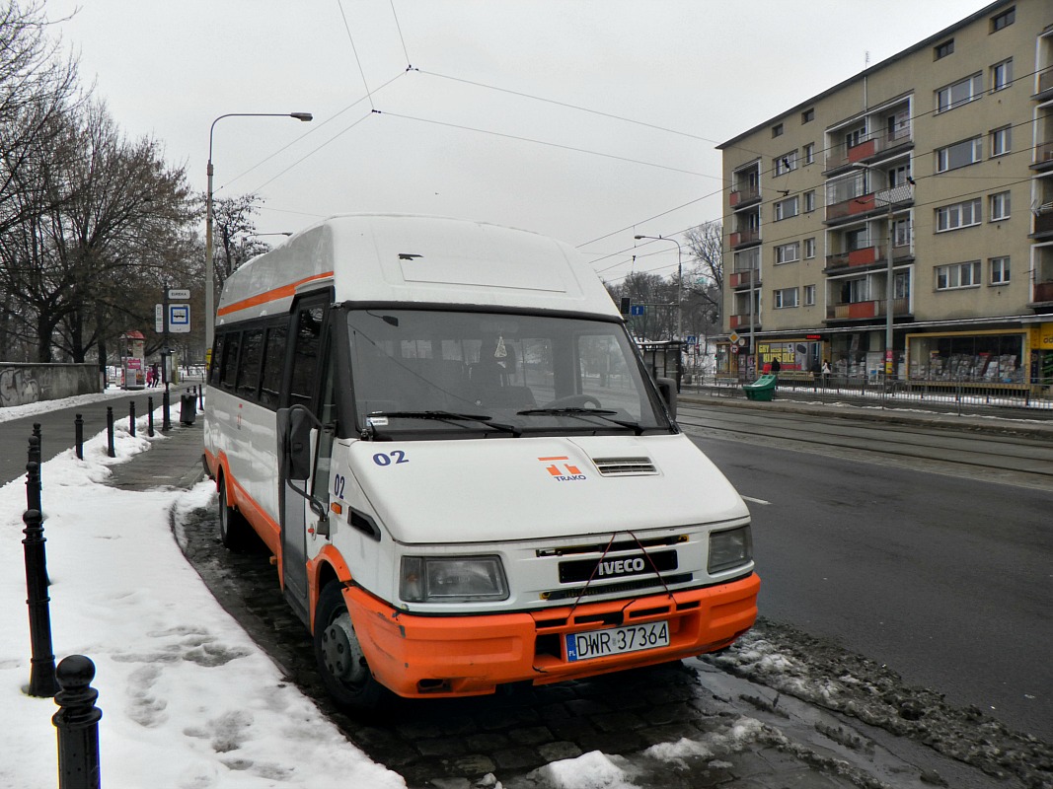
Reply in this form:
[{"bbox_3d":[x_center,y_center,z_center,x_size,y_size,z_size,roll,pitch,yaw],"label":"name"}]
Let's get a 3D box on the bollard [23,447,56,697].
[{"bbox_3d":[-2.236,0.965,3.620,0.135,0.920,0.135,-2,3,-32],"label":"bollard"}]

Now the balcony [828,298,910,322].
[{"bbox_3d":[18.526,-4.475,42.660,1.150,1.011,7.076,-2,3,-15],"label":"balcony"}]

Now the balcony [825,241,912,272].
[{"bbox_3d":[18.480,-7.282,42.529,1.150,1.041,7.076,-2,3,-15],"label":"balcony"}]

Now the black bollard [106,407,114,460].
[{"bbox_3d":[-7.365,0.678,14.021,0.140,0.920,0.140,-2,3,-28],"label":"black bollard"}]

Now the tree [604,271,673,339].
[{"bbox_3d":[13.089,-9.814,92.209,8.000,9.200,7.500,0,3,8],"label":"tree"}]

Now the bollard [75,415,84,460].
[{"bbox_3d":[-6.777,0.736,12.020,0.140,0.870,0.140,-2,3,-30],"label":"bollard"}]

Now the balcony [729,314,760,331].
[{"bbox_3d":[15.214,-4.900,53.568,1.100,0.900,3.983,-1,3,-16],"label":"balcony"}]

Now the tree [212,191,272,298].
[{"bbox_3d":[-15.215,-5.327,42.254,4.600,10.903,4.600,-2,3,-20],"label":"tree"}]

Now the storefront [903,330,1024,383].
[{"bbox_3d":[19.935,-1.614,35.781,0.600,2.350,6.903,-1,3,-16],"label":"storefront"}]

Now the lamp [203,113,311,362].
[{"bbox_3d":[-8.768,-4.263,26.128,3.250,9.807,0.350,-2,3,-15],"label":"lamp"}]

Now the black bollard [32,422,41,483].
[{"bbox_3d":[-5.447,0.753,8.820,0.135,0.880,0.135,-2,3,-32],"label":"black bollard"}]

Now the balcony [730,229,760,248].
[{"bbox_3d":[15.214,-10.549,53.310,1.100,1.013,3.983,-1,3,-16],"label":"balcony"}]

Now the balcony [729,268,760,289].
[{"bbox_3d":[15.306,-7.835,53.982,1.150,1.051,3.538,-2,3,-15],"label":"balcony"}]

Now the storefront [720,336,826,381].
[{"bbox_3d":[15.560,-2.181,51.383,0.800,2.780,12.282,-2,3,-15],"label":"storefront"}]

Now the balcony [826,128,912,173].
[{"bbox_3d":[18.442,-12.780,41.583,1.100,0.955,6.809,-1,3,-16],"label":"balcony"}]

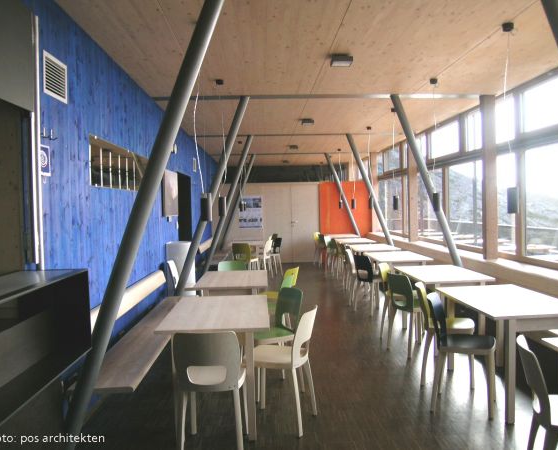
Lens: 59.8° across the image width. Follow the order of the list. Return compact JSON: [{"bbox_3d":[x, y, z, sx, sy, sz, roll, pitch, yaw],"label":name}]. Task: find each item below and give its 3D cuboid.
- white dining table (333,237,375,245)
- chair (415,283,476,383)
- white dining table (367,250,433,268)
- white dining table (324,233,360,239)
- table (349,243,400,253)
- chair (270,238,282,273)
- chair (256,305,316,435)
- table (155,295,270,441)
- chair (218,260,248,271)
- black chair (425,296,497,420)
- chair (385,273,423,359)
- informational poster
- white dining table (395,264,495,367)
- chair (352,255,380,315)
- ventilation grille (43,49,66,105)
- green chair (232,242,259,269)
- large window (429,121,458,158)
[{"bbox_3d":[1.646,0.718,10.684,0.780,0.745,1.210,-1,2,-2],"label":"white dining table"},{"bbox_3d":[1.367,0.905,4.047,0.450,0.790,0.405,-1,2,16],"label":"chair"},{"bbox_3d":[1.759,0.847,7.376,0.780,0.745,1.210,-1,2,-2],"label":"white dining table"},{"bbox_3d":[1.595,0.660,12.181,0.780,0.745,1.210,-1,2,-2],"label":"white dining table"},{"bbox_3d":[1.708,0.789,8.873,0.780,0.745,1.210,-1,2,-2],"label":"table"},{"bbox_3d":[-0.160,0.710,10.586,0.500,0.830,0.440,-2,2,-23],"label":"chair"},{"bbox_3d":[0.006,0.960,3.322,0.450,0.790,0.405,0,2,20],"label":"chair"},{"bbox_3d":[-0.428,0.986,3.529,0.714,0.740,1.115,-1,2,-2],"label":"table"},{"bbox_3d":[-0.574,0.892,6.144,0.440,0.830,0.500,-1,2,-2],"label":"chair"},{"bbox_3d":[1.319,0.927,3.513,0.450,0.790,0.405,0,2,20],"label":"black chair"},{"bbox_3d":[1.391,0.905,5.009,0.500,0.830,0.440,-2,2,-25],"label":"chair"},{"bbox_3d":[-0.716,-0.323,12.429,0.584,0.850,0.030,-1,2,-2],"label":"informational poster"},{"bbox_3d":[1.822,0.920,5.514,0.780,0.745,1.210,-1,2,-2],"label":"white dining table"},{"bbox_3d":[1.322,0.806,6.699,0.450,0.790,0.405,-2,2,-27],"label":"chair"},{"bbox_3d":[-1.339,-0.881,2.922,0.025,0.245,0.340,-1,2,-2],"label":"ventilation grille"},{"bbox_3d":[-0.612,0.745,9.372,0.405,0.790,0.450,0,2,25],"label":"green chair"},{"bbox_3d":[2.596,-1.315,7.668,0.070,0.453,1.257,-1,2,-2],"label":"large window"}]

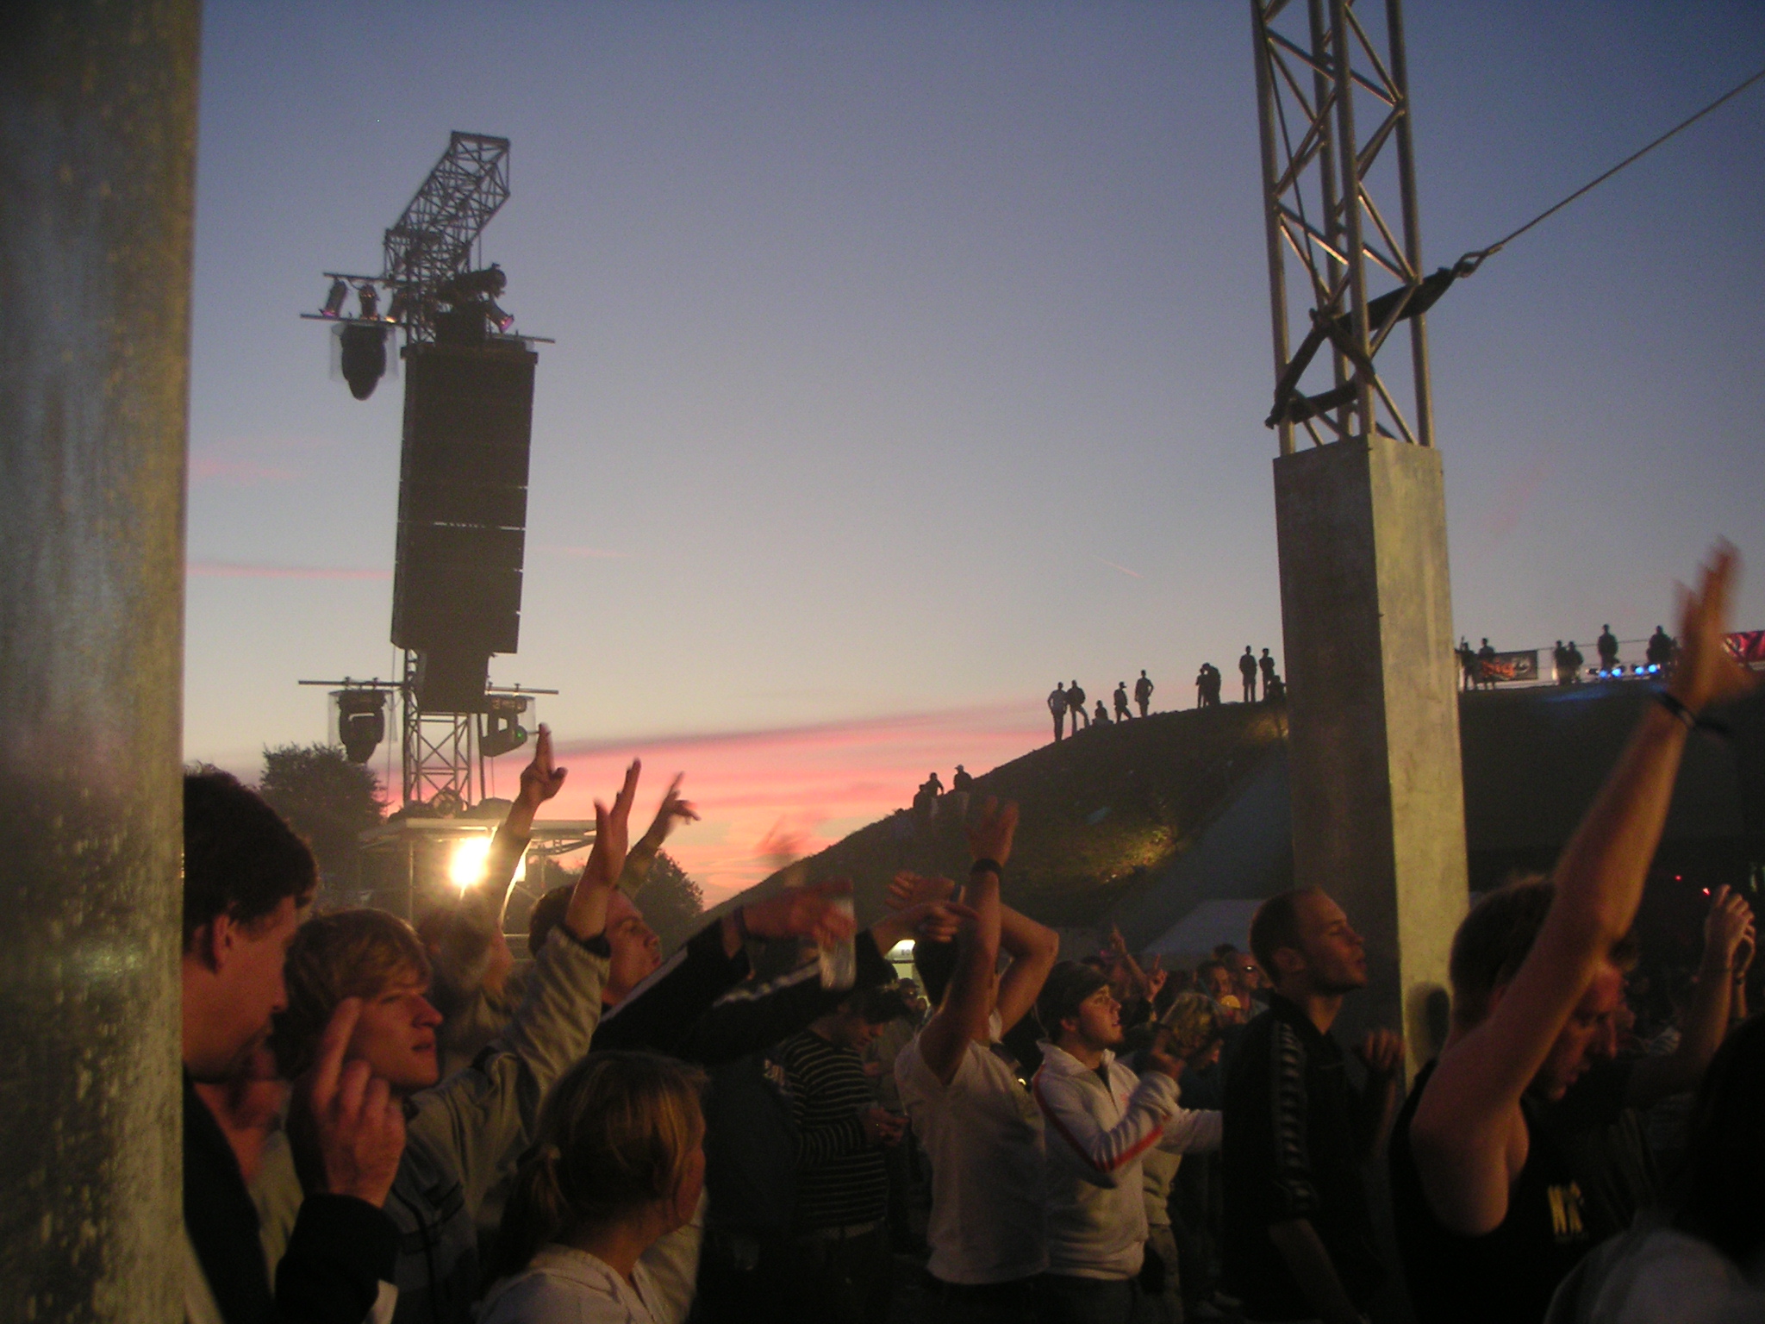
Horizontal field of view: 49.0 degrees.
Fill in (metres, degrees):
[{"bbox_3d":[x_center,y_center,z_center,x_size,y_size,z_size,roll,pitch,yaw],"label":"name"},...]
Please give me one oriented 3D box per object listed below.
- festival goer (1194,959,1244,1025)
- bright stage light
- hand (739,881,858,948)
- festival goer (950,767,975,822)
[{"bbox_3d":[2.242,2.824,12.882,0.380,1.660,0.520,-9,-11,44],"label":"festival goer"},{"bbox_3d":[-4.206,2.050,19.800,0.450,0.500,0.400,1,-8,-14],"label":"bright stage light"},{"bbox_3d":[-0.145,0.442,3.400,0.195,0.110,0.100,0,-8,-9],"label":"hand"},{"bbox_3d":[2.477,4.099,60.000,0.360,1.750,0.520,4,-9,-30],"label":"festival goer"}]

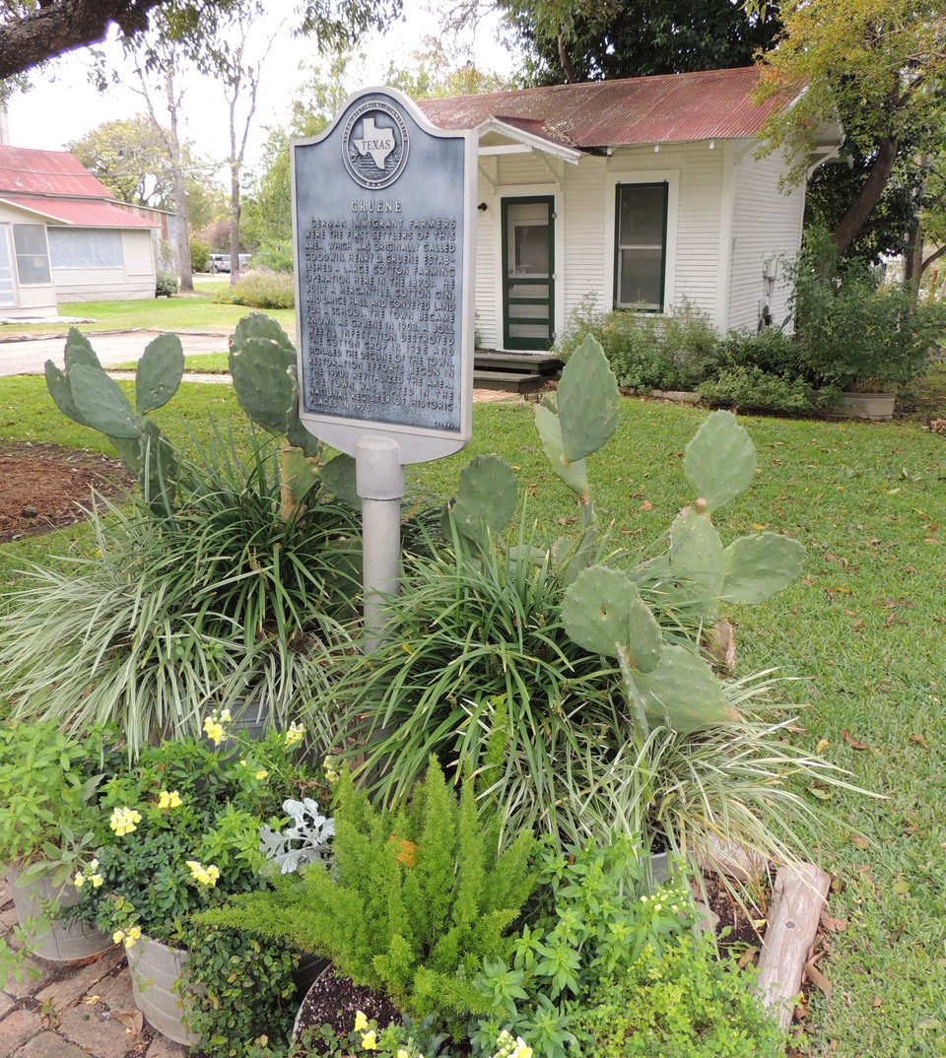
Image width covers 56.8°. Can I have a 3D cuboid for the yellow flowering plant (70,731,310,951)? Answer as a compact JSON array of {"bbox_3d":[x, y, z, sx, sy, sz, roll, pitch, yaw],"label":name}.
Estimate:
[{"bbox_3d":[-0.643,0.673,1.984,0.550,0.420,0.500,-7,19,-20],"label":"yellow flowering plant"}]

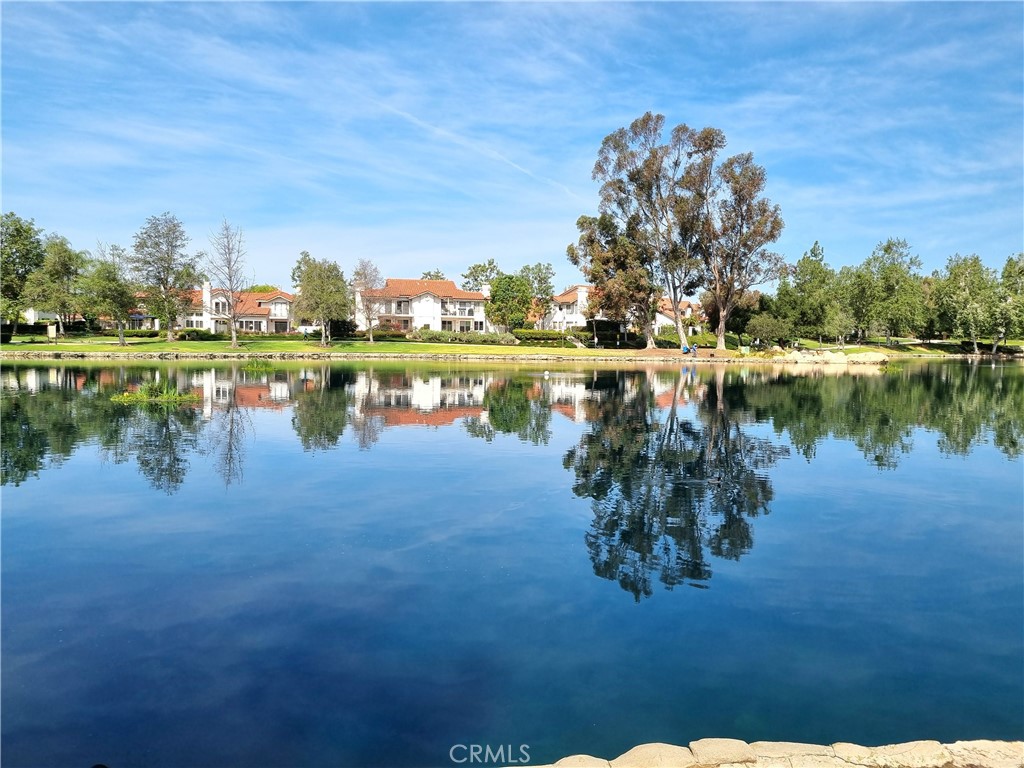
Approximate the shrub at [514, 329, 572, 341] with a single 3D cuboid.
[{"bbox_3d":[4.270,-6.870,107.780,8.300,1.830,2.000,1,3,0],"label":"shrub"}]

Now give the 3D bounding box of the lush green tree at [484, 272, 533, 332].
[{"bbox_3d":[-0.445,-12.100,114.999,7.030,9.080,6.800,1,3,0],"label":"lush green tree"}]

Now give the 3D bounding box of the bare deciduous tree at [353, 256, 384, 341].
[{"bbox_3d":[-19.320,-11.240,103.540,4.260,11.360,4.260,1,3,0],"label":"bare deciduous tree"}]

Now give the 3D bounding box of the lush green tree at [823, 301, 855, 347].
[{"bbox_3d":[58.670,-10.460,137.580,6.190,8.250,6.190,1,3,0],"label":"lush green tree"}]

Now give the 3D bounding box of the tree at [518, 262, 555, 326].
[{"bbox_3d":[3.570,-13.350,119.430,5.990,11.080,5.990,1,3,0],"label":"tree"}]

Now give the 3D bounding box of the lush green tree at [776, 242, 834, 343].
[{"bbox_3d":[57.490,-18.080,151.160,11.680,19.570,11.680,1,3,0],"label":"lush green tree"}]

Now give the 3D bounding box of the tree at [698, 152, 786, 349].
[{"bbox_3d":[30.010,-17.320,100.140,11.380,25.870,11.380,1,3,0],"label":"tree"}]

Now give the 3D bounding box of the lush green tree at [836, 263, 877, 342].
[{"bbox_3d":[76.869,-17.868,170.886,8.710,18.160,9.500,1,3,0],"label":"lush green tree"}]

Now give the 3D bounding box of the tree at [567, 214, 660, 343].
[{"bbox_3d":[13.120,-13.310,99.390,12.040,17.290,12.040,1,3,0],"label":"tree"}]

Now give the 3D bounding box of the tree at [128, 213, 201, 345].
[{"bbox_3d":[-40.760,-12.530,90.460,8.620,15.380,8.620,1,3,0],"label":"tree"}]

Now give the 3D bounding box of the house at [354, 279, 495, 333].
[{"bbox_3d":[-13.316,-12.054,118.759,20.800,8.730,14.000,0,3,-10],"label":"house"}]

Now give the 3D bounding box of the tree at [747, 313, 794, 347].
[{"bbox_3d":[33.265,-6.937,98.838,6.050,4.490,6.300,1,3,0],"label":"tree"}]

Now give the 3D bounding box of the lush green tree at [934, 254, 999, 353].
[{"bbox_3d":[95.135,-16.662,160.376,13.080,20.590,14.500,1,3,0],"label":"lush green tree"}]

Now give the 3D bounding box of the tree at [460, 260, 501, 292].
[{"bbox_3d":[-5.380,-14.940,131.360,7.100,13.040,7.100,1,3,0],"label":"tree"}]

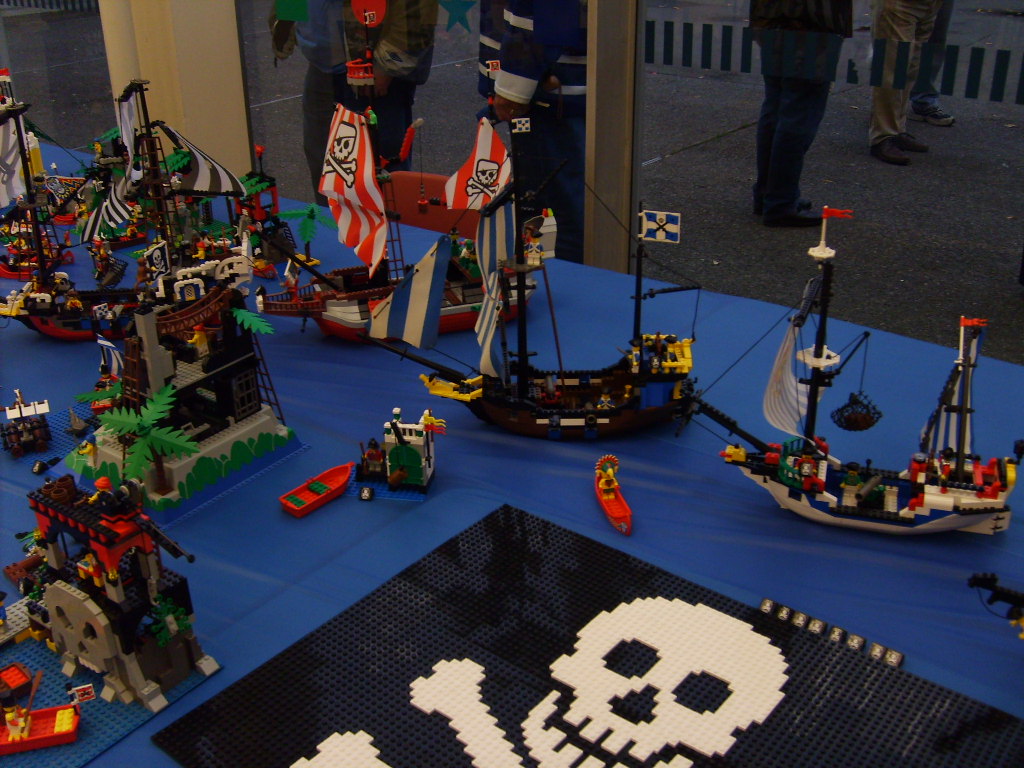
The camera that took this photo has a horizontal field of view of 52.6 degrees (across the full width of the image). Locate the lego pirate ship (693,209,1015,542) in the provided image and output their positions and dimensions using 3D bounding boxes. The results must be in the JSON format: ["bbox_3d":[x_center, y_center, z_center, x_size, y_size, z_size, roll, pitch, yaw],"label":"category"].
[{"bbox_3d":[0.386,-0.006,1.140,0.380,0.386,0.160,8,27,17],"label":"lego pirate ship"}]

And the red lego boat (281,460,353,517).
[{"bbox_3d":[-0.234,0.129,1.289,0.045,0.021,0.119,17,31,32],"label":"red lego boat"}]

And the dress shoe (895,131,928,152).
[{"bbox_3d":[2.382,-1.474,6.255,0.287,0.100,0.105,22,34,39],"label":"dress shoe"}]

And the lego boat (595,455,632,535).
[{"bbox_3d":[0.124,0.126,1.245,0.036,0.058,0.108,-7,27,-13],"label":"lego boat"}]

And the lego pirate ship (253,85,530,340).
[{"bbox_3d":[-0.185,-0.319,1.659,0.482,0.510,0.170,-10,27,-18],"label":"lego pirate ship"}]

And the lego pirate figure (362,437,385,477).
[{"bbox_3d":[-0.177,0.091,1.314,0.031,0.047,0.022,3,26,7],"label":"lego pirate figure"}]

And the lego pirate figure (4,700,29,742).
[{"bbox_3d":[-0.432,0.295,0.897,0.026,0.046,0.028,11,28,22],"label":"lego pirate figure"}]

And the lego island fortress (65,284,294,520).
[{"bbox_3d":[-0.448,0.001,1.341,0.256,0.214,0.256,16,30,30],"label":"lego island fortress"}]

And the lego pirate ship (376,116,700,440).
[{"bbox_3d":[0.016,-0.130,1.346,0.452,0.434,0.150,0,26,1],"label":"lego pirate ship"}]

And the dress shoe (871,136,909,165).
[{"bbox_3d":[2.194,-1.351,5.985,0.105,0.105,0.287,-17,30,-30],"label":"dress shoe"}]

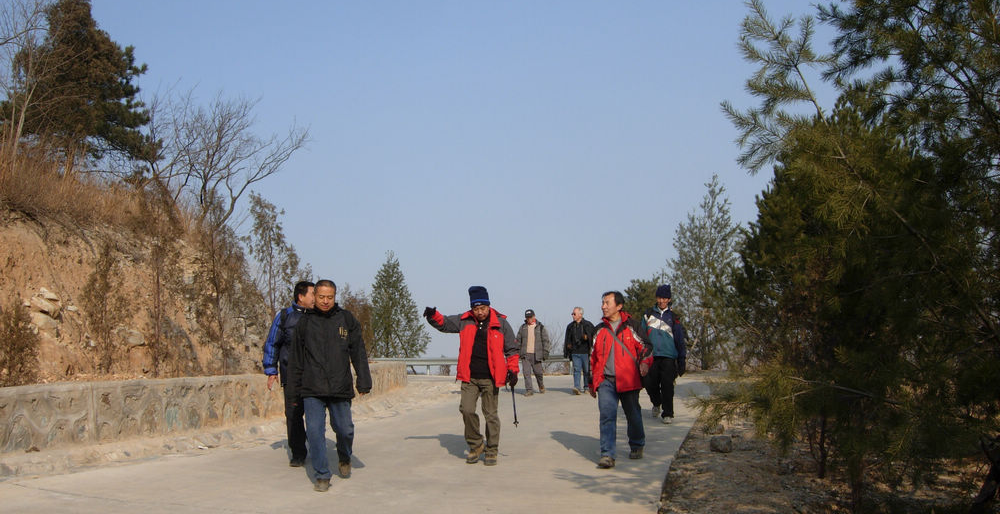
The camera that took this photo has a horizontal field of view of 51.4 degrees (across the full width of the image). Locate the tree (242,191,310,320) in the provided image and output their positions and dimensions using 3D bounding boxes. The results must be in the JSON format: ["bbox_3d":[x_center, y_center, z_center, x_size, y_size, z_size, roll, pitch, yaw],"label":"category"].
[{"bbox_3d":[-4.641,0.362,21.500,1.360,3.390,1.300,0,-2,0],"label":"tree"}]

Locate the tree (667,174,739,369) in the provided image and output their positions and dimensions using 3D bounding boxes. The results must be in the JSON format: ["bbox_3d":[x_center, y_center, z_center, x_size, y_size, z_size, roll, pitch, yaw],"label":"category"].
[{"bbox_3d":[5.772,0.440,29.500,2.100,5.560,2.100,0,-2,0],"label":"tree"}]

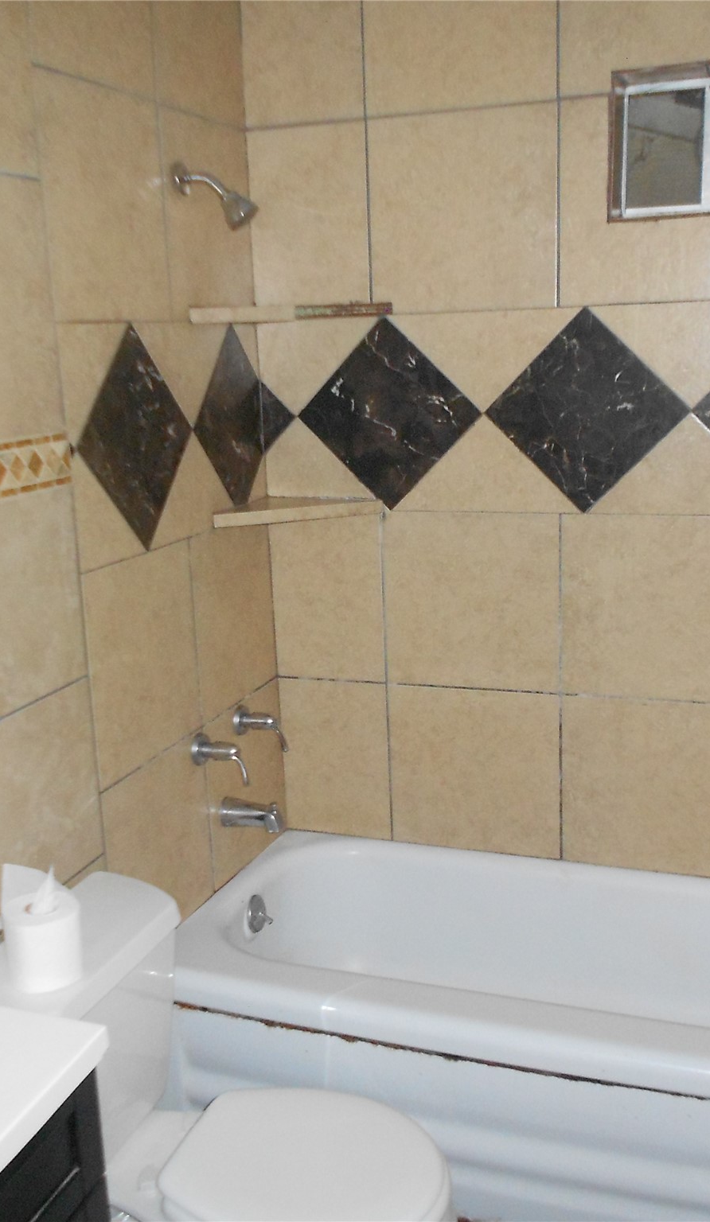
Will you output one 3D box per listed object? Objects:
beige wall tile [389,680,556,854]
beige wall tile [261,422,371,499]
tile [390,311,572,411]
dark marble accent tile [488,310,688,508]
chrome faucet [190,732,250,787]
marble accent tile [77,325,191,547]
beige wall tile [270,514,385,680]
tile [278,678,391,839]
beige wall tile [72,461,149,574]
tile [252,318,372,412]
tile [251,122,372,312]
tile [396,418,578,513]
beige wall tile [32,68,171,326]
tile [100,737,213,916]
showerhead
[{"bbox_3d":[0.279,0.371,2.852,0.407,0.395,0.010,2,14,20],"label":"beige wall tile"},{"bbox_3d":[-0.068,-0.339,2.811,0.295,0.206,0.010,2,14,20],"label":"beige wall tile"},{"bbox_3d":[0.276,-0.532,2.630,0.437,0.215,0.010,3,14,20],"label":"tile"},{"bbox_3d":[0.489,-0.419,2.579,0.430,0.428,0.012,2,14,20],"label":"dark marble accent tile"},{"bbox_3d":[-0.280,0.315,2.596,0.106,0.106,0.066,3,14,20],"label":"chrome faucet"},{"bbox_3d":[-0.412,-0.324,2.315,0.010,0.431,0.429,2,14,20],"label":"marble accent tile"},{"bbox_3d":[-0.064,-0.036,2.881,0.283,0.406,0.010,3,14,20],"label":"beige wall tile"},{"bbox_3d":[-0.046,0.357,2.972,0.281,0.395,0.010,2,14,20],"label":"tile"},{"bbox_3d":[-0.450,-0.196,2.246,0.010,0.218,0.231,3,14,20],"label":"beige wall tile"},{"bbox_3d":[-0.078,-0.549,2.762,0.292,0.212,0.012,2,14,20],"label":"tile"},{"bbox_3d":[-0.098,-0.853,2.696,0.276,0.403,0.012,2,14,20],"label":"tile"},{"bbox_3d":[0.285,-0.322,2.682,0.430,0.210,0.010,2,14,20],"label":"tile"},{"bbox_3d":[-0.441,-0.723,2.188,0.010,0.405,0.400,2,14,20],"label":"beige wall tile"},{"bbox_3d":[-0.391,0.482,2.464,0.010,0.397,0.412,2,14,20],"label":"tile"},{"bbox_3d":[-0.268,-0.816,2.401,0.170,0.140,0.070,2,14,20],"label":"showerhead"}]

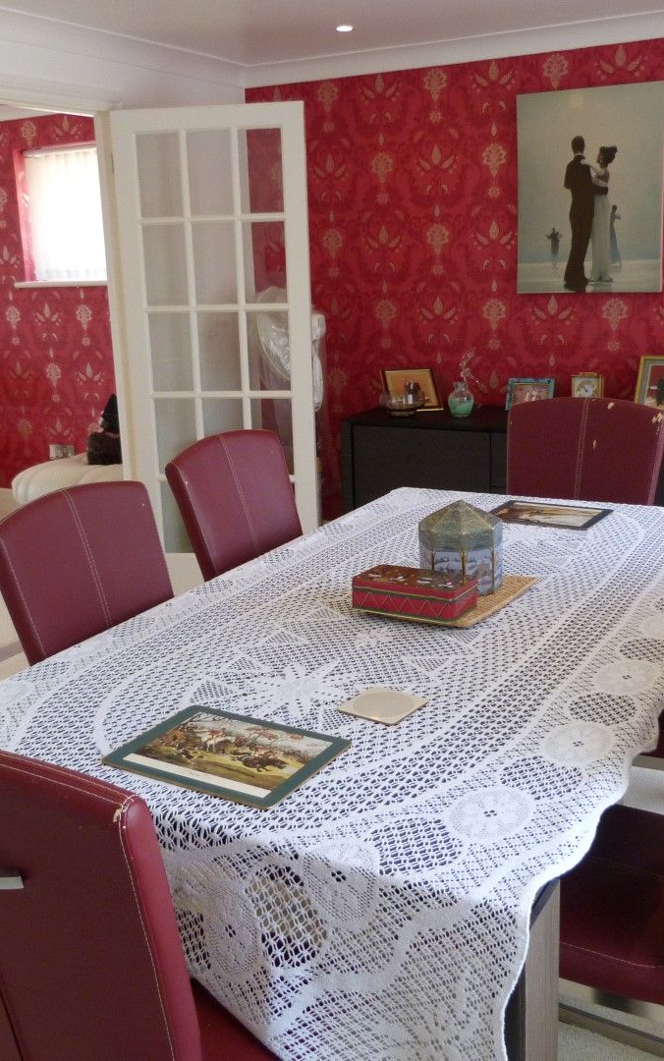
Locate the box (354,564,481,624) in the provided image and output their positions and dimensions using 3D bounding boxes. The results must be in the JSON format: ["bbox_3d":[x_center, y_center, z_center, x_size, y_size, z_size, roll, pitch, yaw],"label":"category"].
[{"bbox_3d":[0.166,0.123,2.025,0.218,0.059,0.113,7,18,32],"label":"box"}]

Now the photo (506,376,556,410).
[{"bbox_3d":[0.860,-0.584,4.410,0.202,0.148,0.040,5,0,26],"label":"photo"}]

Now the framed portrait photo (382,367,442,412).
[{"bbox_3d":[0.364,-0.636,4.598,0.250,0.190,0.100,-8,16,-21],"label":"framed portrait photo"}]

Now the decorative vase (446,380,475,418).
[{"bbox_3d":[0.561,-0.569,4.416,0.115,0.145,0.115,-2,15,1],"label":"decorative vase"}]

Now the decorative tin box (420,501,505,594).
[{"bbox_3d":[0.269,0.028,2.125,0.168,0.184,0.168,5,17,26],"label":"decorative tin box"}]

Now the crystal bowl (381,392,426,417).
[{"bbox_3d":[0.310,-0.550,4.430,0.200,0.100,0.200,-2,15,1],"label":"crystal bowl"}]

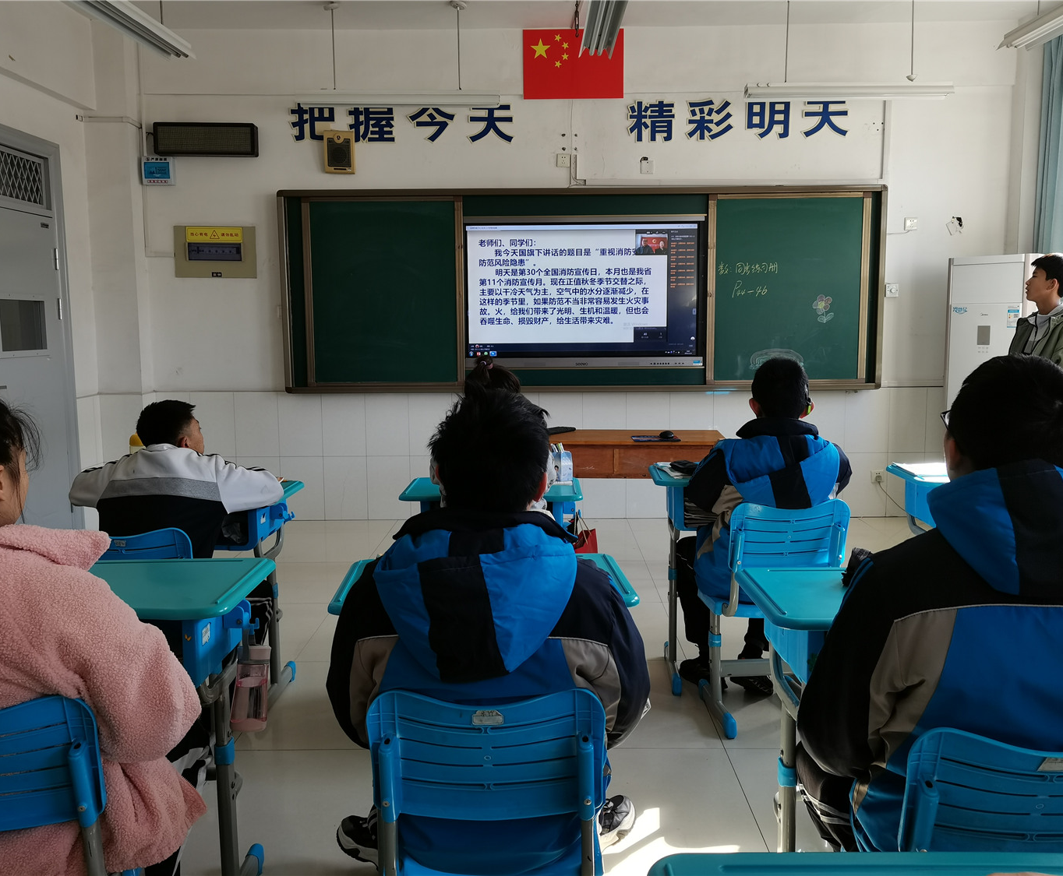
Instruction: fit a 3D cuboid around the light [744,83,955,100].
[{"bbox_3d":[1.885,-2.069,5.593,1.230,0.085,0.130,0,7,1],"label":"light"}]

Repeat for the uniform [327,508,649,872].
[{"bbox_3d":[-0.074,0.405,1.802,0.570,0.640,0.480,0,7,1],"label":"uniform"}]

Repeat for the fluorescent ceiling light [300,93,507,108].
[{"bbox_3d":[-0.810,-2.066,5.759,1.250,0.100,0.140,0,7,1],"label":"fluorescent ceiling light"}]

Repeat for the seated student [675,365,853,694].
[{"bbox_3d":[0.825,0.326,3.414,0.550,1.260,0.760,0,7,1],"label":"seated student"}]

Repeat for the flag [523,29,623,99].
[{"bbox_3d":[0.277,-2.460,6.219,0.660,0.440,0.015,0,7,1],"label":"flag"}]

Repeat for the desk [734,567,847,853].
[{"bbox_3d":[0.816,0.715,2.117,0.660,0.770,0.410,0,7,2],"label":"desk"}]

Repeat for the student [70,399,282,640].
[{"bbox_3d":[-1.197,0.415,3.292,0.690,1.130,0.800,0,7,4],"label":"student"}]

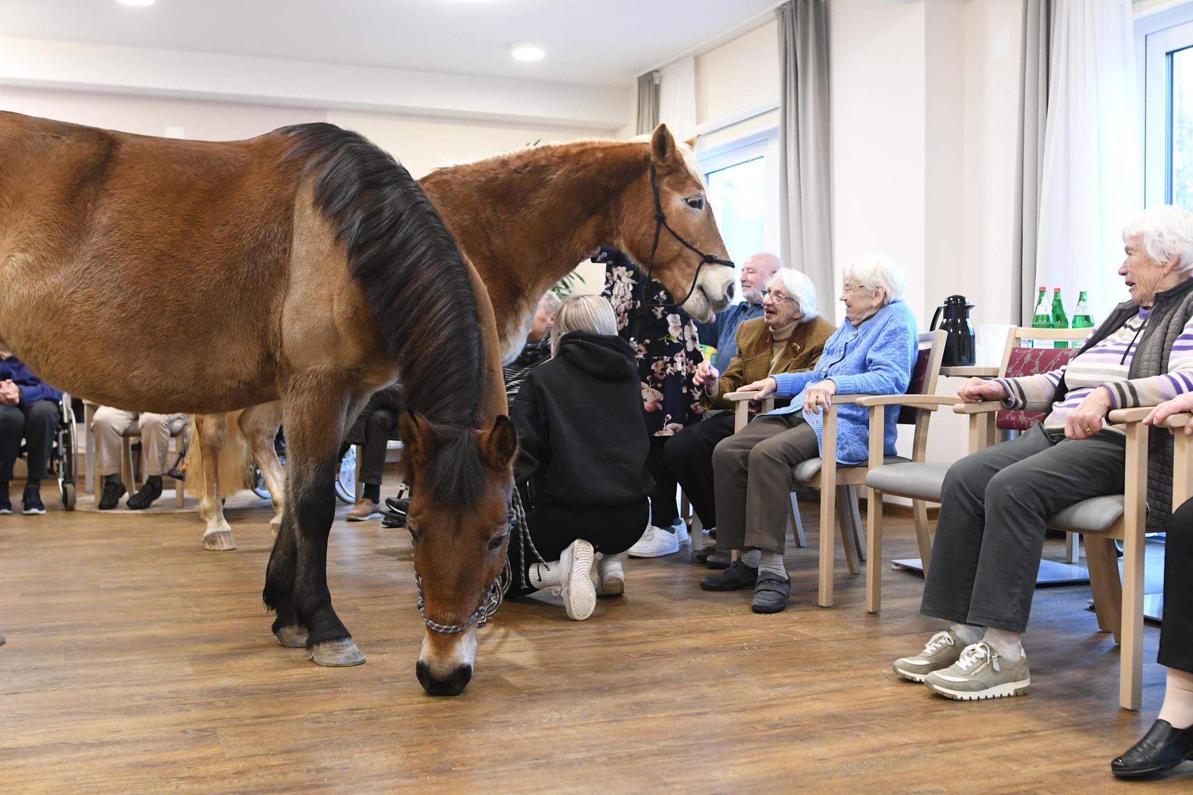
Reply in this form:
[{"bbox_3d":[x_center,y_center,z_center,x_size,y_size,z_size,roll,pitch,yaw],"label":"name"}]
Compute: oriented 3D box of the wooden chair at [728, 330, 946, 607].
[{"bbox_3d":[0.817,0.207,4.065,0.570,0.875,0.570,-1,2,-24],"label":"wooden chair"}]

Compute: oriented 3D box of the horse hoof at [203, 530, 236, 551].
[{"bbox_3d":[-1.538,0.578,4.862,0.140,0.080,0.120,1,2,26],"label":"horse hoof"}]

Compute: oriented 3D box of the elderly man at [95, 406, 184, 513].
[{"bbox_3d":[-2.400,0.134,6.468,0.520,0.860,0.560,0,2,-5],"label":"elderly man"}]

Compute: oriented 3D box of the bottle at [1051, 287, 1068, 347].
[{"bbox_3d":[1.725,-0.258,4.474,0.082,0.300,0.082,-1,2,-22],"label":"bottle"}]

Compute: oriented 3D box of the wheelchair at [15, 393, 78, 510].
[{"bbox_3d":[-3.080,0.107,6.387,0.640,0.920,0.920,-1,2,-22],"label":"wheelchair"}]

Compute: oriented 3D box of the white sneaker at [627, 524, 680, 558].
[{"bbox_3d":[0.208,0.563,4.787,0.270,0.115,0.100,-1,2,-30],"label":"white sneaker"}]

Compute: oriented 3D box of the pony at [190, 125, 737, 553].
[{"bbox_3d":[-0.620,-0.179,4.627,2.360,1.610,0.580,1,2,25],"label":"pony"}]

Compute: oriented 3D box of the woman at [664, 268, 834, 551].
[{"bbox_3d":[0.597,0.058,4.609,0.680,1.135,0.530,-1,2,-36],"label":"woman"}]

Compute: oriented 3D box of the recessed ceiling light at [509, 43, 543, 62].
[{"bbox_3d":[-0.423,-2.097,7.263,0.210,0.055,0.210,0,2,0],"label":"recessed ceiling light"}]

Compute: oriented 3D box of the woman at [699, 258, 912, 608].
[{"bbox_3d":[0.717,0.078,4.015,0.660,1.135,0.540,-1,2,-26],"label":"woman"}]

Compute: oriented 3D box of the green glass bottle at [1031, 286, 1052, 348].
[{"bbox_3d":[1.635,-0.255,4.374,0.082,0.300,0.082,-1,2,-22],"label":"green glass bottle"}]

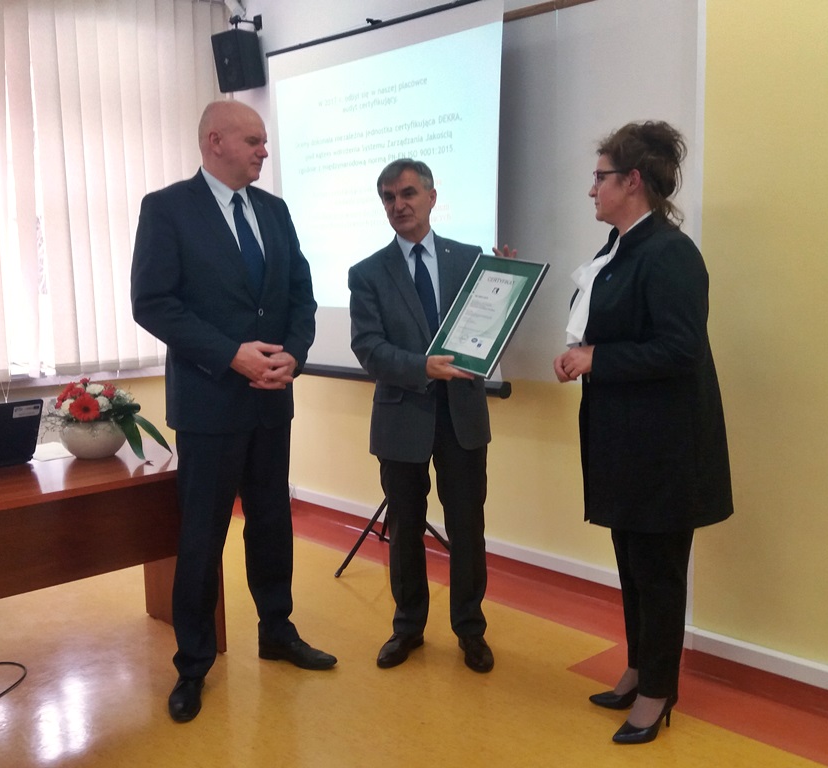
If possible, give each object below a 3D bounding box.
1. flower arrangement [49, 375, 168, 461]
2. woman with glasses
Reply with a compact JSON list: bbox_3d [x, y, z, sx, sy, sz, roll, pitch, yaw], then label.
[{"bbox_3d":[-1.120,0.122,3.028,0.440,0.285,0.330,-4,8,-18],"label":"flower arrangement"},{"bbox_3d":[0.657,0.140,2.414,0.510,1.755,0.480,-2,8,-10],"label":"woman with glasses"}]

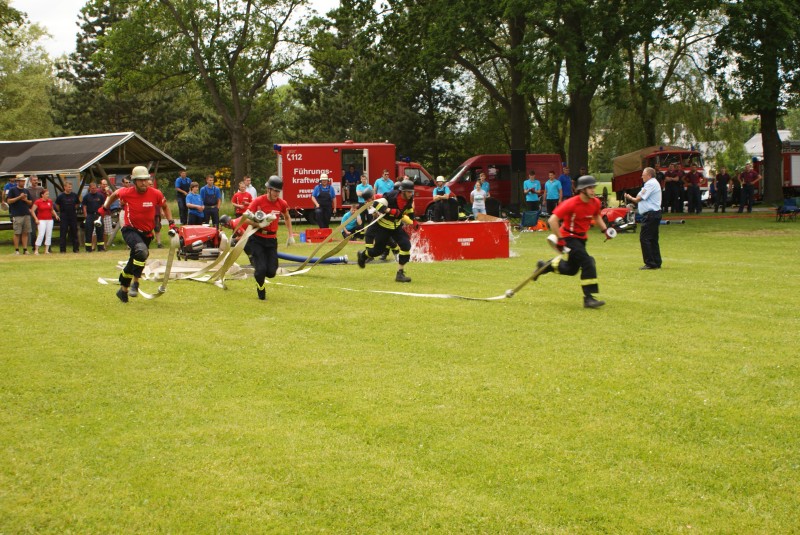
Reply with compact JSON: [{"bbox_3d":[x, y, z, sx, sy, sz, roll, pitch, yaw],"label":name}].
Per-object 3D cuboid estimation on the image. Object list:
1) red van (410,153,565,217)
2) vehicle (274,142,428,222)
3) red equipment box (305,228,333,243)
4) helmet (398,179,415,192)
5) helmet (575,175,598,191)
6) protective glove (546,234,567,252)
[{"bbox_3d":[3.967,-3.292,47.300,5.200,2.600,1.980,-1,4,-8],"label":"red van"},{"bbox_3d":[-1.274,-3.215,44.000,6.550,3.000,2.150,0,4,-6],"label":"vehicle"},{"bbox_3d":[-2.100,-0.833,30.100,0.680,0.360,0.450,0,4,0],"label":"red equipment box"},{"bbox_3d":[0.117,-1.321,18.800,0.240,0.175,0.280,-4,11,-45],"label":"helmet"},{"bbox_3d":[2.408,-1.096,14.950,0.285,0.180,0.240,-2,3,24],"label":"helmet"},{"bbox_3d":[2.028,-0.303,14.800,0.180,0.150,0.120,17,8,13],"label":"protective glove"}]

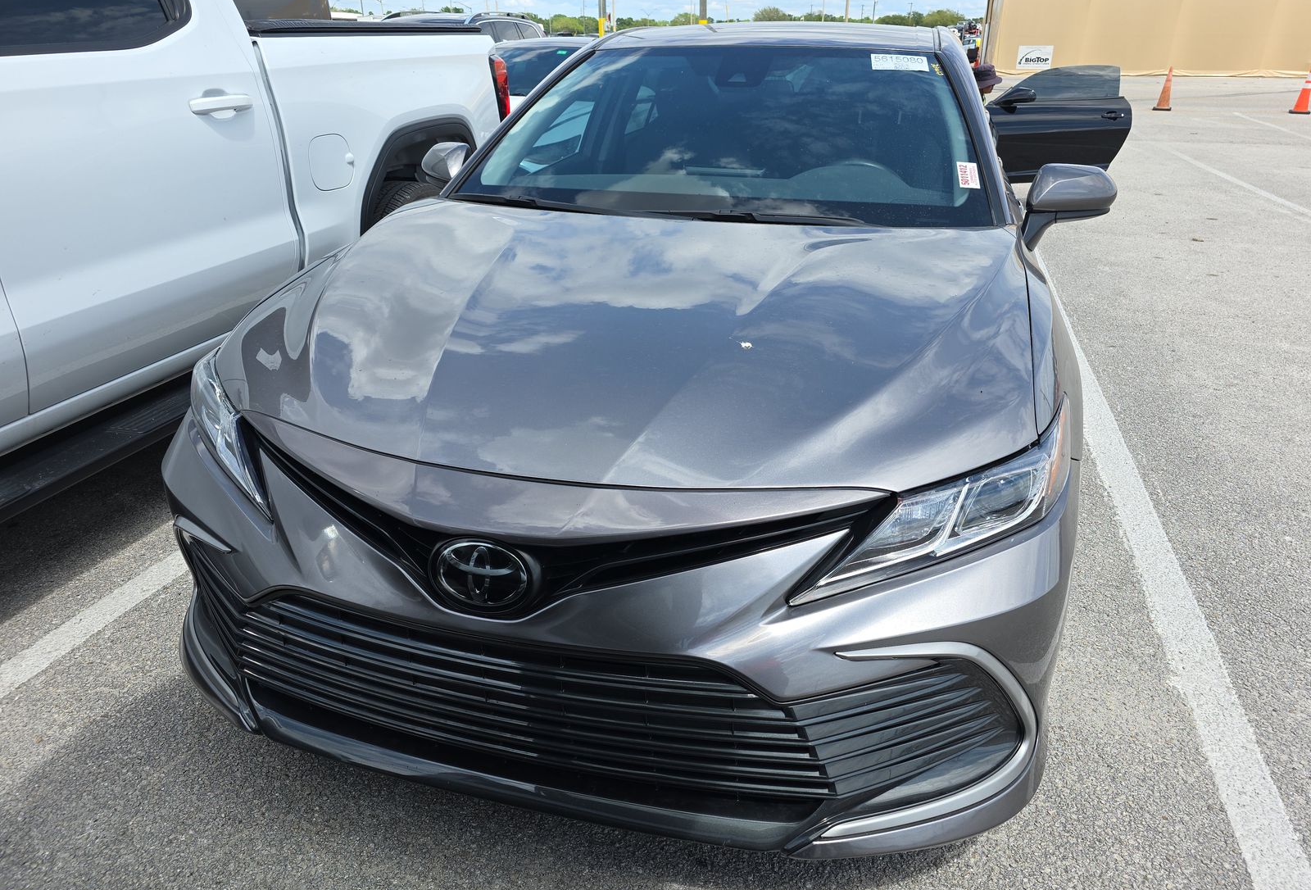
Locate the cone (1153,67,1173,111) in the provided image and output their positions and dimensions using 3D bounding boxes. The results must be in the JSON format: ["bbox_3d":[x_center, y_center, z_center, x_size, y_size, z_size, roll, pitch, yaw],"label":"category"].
[{"bbox_3d":[11.499,-7.998,19.572,0.370,0.885,0.370,7,26,15],"label":"cone"}]

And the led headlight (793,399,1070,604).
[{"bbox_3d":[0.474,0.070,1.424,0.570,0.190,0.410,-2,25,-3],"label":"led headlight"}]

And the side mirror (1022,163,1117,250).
[{"bbox_3d":[1.143,-0.655,2.420,0.225,0.235,0.180,7,26,15],"label":"side mirror"}]

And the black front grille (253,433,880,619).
[{"bbox_3d":[-0.230,0.143,1.379,1.120,0.170,0.240,7,26,15],"label":"black front grille"}]

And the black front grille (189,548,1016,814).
[{"bbox_3d":[-0.221,0.389,1.502,1.620,0.340,0.270,7,26,15],"label":"black front grille"}]

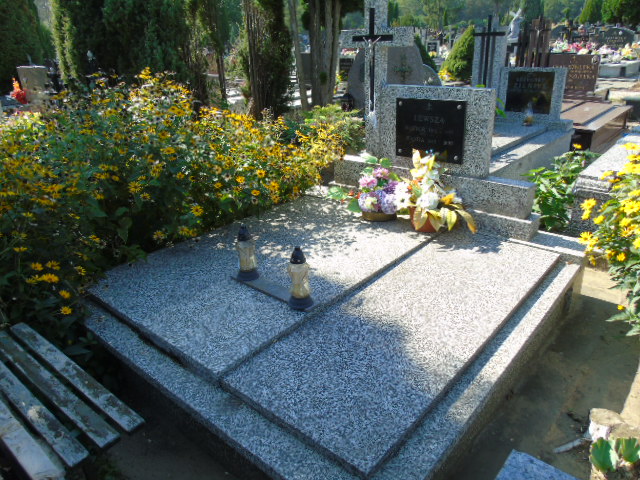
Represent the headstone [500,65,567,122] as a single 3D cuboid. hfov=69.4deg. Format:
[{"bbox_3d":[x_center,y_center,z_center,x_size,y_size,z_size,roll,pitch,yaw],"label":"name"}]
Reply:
[{"bbox_3d":[2.274,-1.569,4.961,0.671,0.522,0.084,17,30,38],"label":"headstone"}]

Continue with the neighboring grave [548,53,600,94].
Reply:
[{"bbox_3d":[3.802,-2.483,6.961,0.695,0.562,0.095,17,30,38],"label":"neighboring grave"}]

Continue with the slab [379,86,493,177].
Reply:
[{"bbox_3d":[0.722,-0.710,2.963,0.773,0.503,0.088,17,30,38],"label":"slab"}]

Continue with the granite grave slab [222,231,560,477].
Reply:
[{"bbox_3d":[0.462,0.327,2.136,0.680,0.042,1.760,16,30,39],"label":"granite grave slab"}]

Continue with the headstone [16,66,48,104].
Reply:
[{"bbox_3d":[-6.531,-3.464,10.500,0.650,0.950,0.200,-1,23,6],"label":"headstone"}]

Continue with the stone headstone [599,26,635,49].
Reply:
[{"bbox_3d":[9.462,-6.356,14.800,1.150,0.900,0.250,16,30,39],"label":"stone headstone"}]

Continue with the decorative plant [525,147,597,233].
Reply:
[{"bbox_3d":[1.863,-0.380,3.550,0.470,0.620,0.450,16,30,39],"label":"decorative plant"}]

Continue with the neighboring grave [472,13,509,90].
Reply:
[{"bbox_3d":[1.831,-2.028,5.079,0.361,0.802,0.042,17,30,38],"label":"neighboring grave"}]

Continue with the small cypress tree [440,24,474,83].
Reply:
[{"bbox_3d":[4.221,-5.447,13.500,1.300,1.700,1.300,16,30,39],"label":"small cypress tree"}]

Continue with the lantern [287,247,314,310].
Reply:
[{"bbox_3d":[-0.086,0.154,1.897,0.101,0.266,0.101,-2,23,1],"label":"lantern"}]

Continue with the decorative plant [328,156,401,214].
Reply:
[{"bbox_3d":[0.318,-0.334,3.192,0.420,0.380,0.340,16,30,39],"label":"decorative plant"}]

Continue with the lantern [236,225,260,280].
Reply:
[{"bbox_3d":[-0.398,0.062,2.460,0.120,0.297,0.120,-3,23,1],"label":"lantern"}]

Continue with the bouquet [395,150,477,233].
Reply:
[{"bbox_3d":[0.641,-0.261,2.606,0.389,0.415,0.315,17,30,38],"label":"bouquet"}]

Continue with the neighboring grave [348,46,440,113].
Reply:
[{"bbox_3d":[0.878,-1.751,5.600,1.300,1.200,0.200,16,30,39],"label":"neighboring grave"}]

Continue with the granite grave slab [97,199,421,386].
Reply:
[{"bbox_3d":[-0.214,0.088,2.479,1.097,0.058,1.669,17,30,38],"label":"granite grave slab"}]

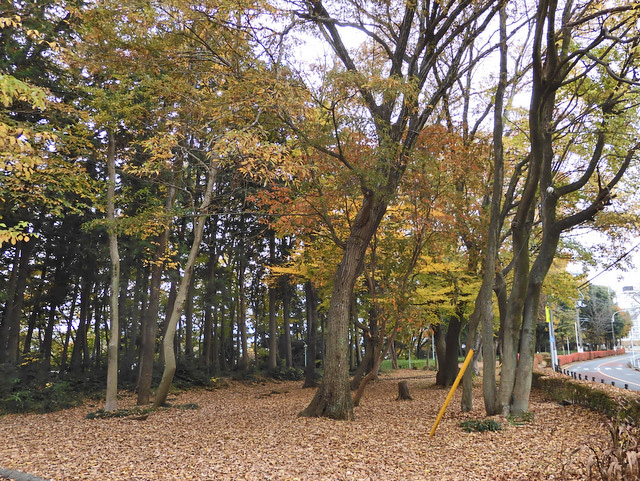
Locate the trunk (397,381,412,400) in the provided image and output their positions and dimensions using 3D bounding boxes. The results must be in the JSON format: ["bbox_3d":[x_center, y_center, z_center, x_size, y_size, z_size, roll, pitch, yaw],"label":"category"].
[{"bbox_3d":[2.327,4.153,12.300,0.430,0.502,0.420,0,-12,0],"label":"trunk"}]

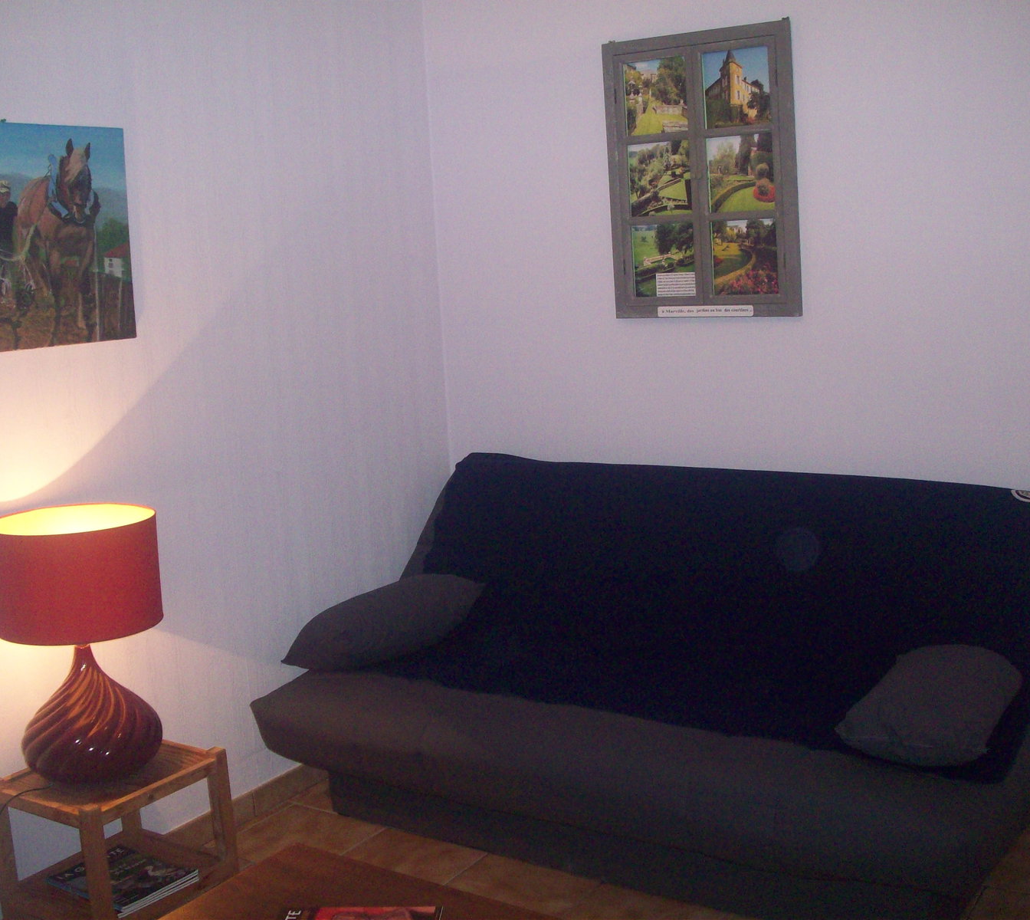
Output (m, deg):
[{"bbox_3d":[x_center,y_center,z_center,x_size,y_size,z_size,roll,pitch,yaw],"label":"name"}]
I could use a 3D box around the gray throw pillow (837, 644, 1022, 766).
[{"bbox_3d":[0.922,0.539,2.891,0.360,0.150,0.370,-2,32,41],"label":"gray throw pillow"}]

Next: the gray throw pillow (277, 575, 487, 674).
[{"bbox_3d":[-0.366,0.469,3.723,0.410,0.170,0.400,-4,27,32],"label":"gray throw pillow"}]

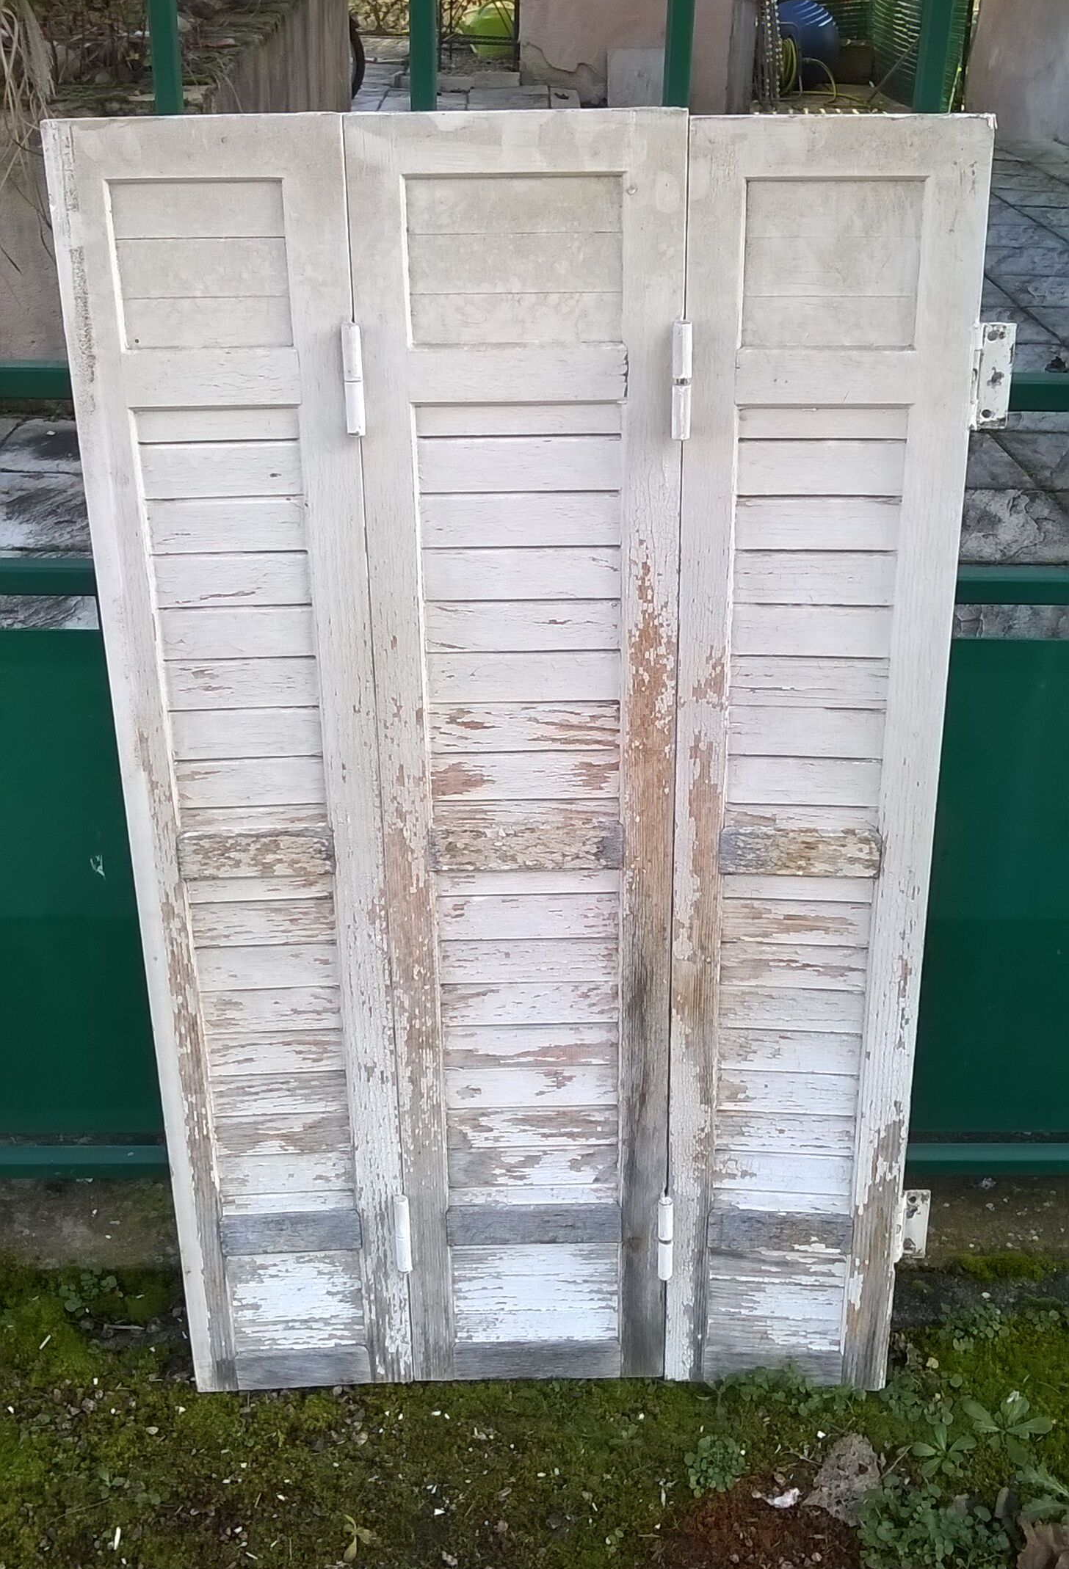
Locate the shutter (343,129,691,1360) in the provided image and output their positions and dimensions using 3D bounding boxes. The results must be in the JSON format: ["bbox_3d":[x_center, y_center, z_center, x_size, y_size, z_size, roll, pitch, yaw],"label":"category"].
[{"bbox_3d":[-0.006,0.052,1.660,0.290,1.340,0.032,-1,22,1],"label":"shutter"}]

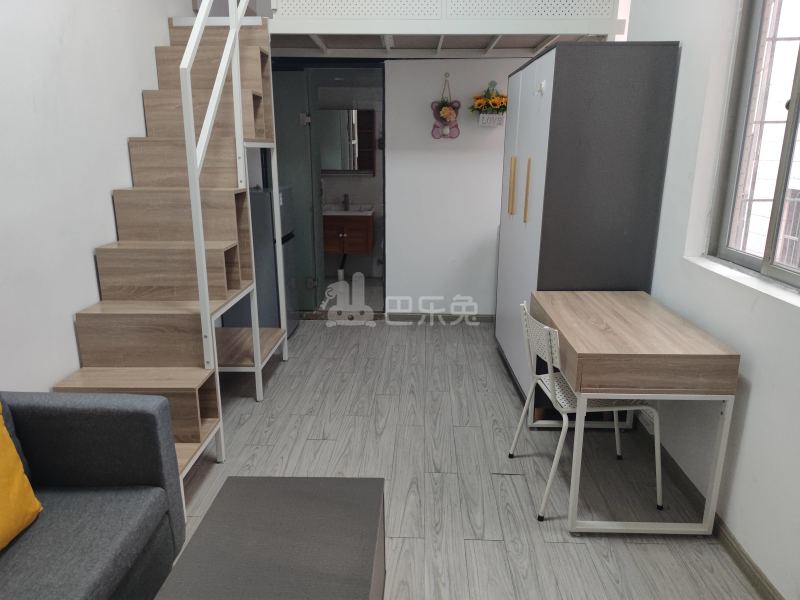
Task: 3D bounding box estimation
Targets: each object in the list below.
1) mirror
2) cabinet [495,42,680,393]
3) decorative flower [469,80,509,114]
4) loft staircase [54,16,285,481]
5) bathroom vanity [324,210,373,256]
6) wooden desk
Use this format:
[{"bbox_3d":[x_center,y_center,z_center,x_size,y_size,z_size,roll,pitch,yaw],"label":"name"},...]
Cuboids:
[{"bbox_3d":[-0.557,-1.724,6.083,0.600,0.680,0.130,0,14,1],"label":"mirror"},{"bbox_3d":[1.072,-0.449,3.510,0.620,1.970,1.070,0,14,0],"label":"cabinet"},{"bbox_3d":[0.722,-1.610,4.409,0.340,0.270,0.150,0,14,1],"label":"decorative flower"},{"bbox_3d":[-1.144,-0.435,2.849,0.630,2.260,1.860,0,14,1],"label":"loft staircase"},{"bbox_3d":[-0.565,-0.750,6.205,0.530,0.460,0.420,0,14,1],"label":"bathroom vanity"},{"bbox_3d":[0.941,0.439,2.483,0.560,0.750,0.910,1,14,3],"label":"wooden desk"}]

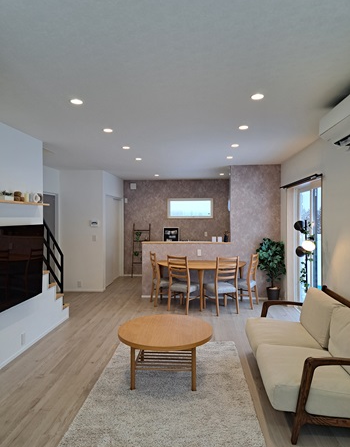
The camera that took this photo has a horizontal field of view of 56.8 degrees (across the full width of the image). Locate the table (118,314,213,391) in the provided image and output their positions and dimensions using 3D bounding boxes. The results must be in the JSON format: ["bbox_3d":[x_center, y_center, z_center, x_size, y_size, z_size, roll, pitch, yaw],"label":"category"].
[{"bbox_3d":[-0.079,1.175,2.968,0.850,0.430,0.850,0,1,5],"label":"table"}]

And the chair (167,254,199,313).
[{"bbox_3d":[0.159,0.935,5.110,0.430,0.860,0.480,1,1,35],"label":"chair"}]

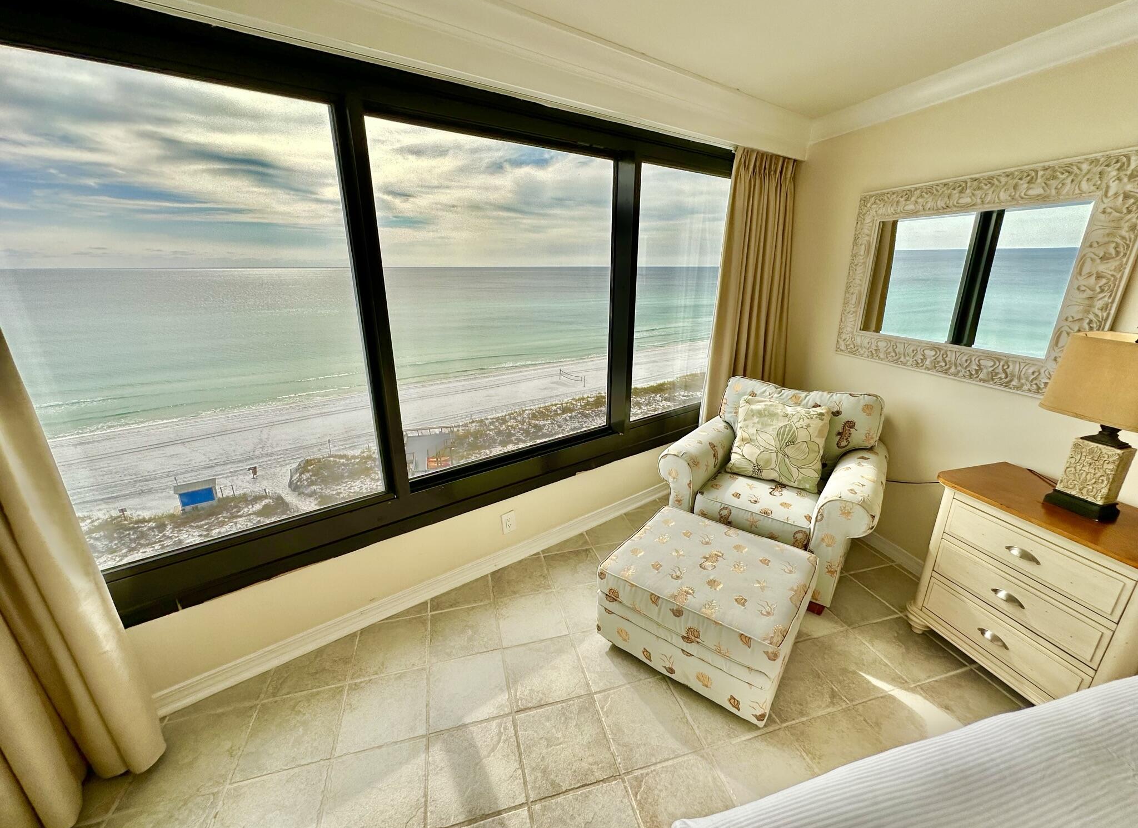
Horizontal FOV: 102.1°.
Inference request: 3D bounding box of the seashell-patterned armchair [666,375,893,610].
[{"bbox_3d":[1.169,0.339,2.609,1.030,0.921,0.862,14,23,37],"label":"seashell-patterned armchair"}]

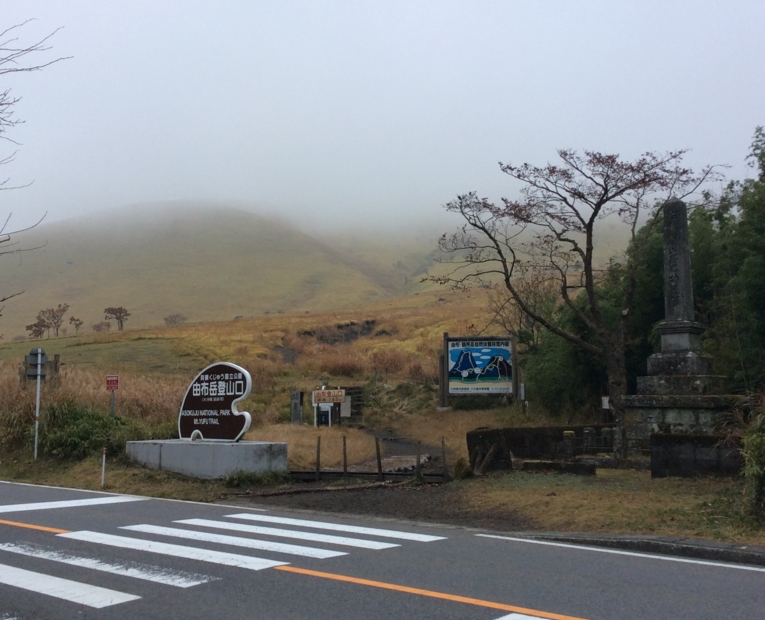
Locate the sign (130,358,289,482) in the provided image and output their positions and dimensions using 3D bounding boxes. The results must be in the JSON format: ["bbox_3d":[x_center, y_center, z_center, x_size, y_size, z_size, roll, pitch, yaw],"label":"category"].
[{"bbox_3d":[-3.994,2.409,21.362,3.567,2.523,1.706,-5,-8,41],"label":"sign"}]

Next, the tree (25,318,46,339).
[{"bbox_3d":[-58.733,3.174,160.000,3.554,3.300,3.377,0,-6,0],"label":"tree"}]

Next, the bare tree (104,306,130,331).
[{"bbox_3d":[-46.212,1.571,165.000,4.451,4.189,4.228,0,-6,0],"label":"bare tree"}]

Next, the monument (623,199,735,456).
[{"bbox_3d":[7.048,0.387,22.388,2.150,6.136,2.150,-5,-8,41],"label":"monument"}]

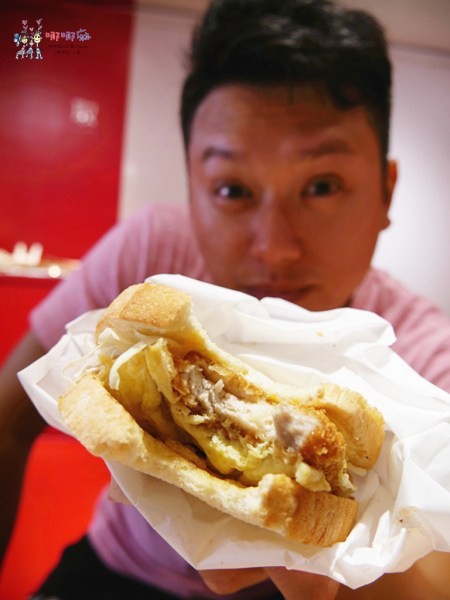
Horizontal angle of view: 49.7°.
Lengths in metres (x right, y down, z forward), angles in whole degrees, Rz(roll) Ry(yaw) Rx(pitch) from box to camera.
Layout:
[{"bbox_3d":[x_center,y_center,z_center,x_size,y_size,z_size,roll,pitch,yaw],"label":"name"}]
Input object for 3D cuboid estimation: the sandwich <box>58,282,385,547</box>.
[{"bbox_3d":[-0.006,0.055,0.238,0.117,0.063,0.098,25,-12,0],"label":"sandwich"}]

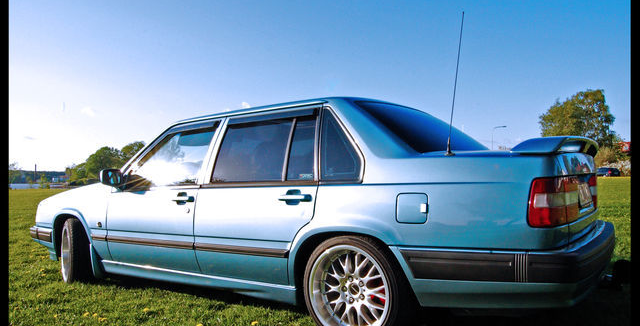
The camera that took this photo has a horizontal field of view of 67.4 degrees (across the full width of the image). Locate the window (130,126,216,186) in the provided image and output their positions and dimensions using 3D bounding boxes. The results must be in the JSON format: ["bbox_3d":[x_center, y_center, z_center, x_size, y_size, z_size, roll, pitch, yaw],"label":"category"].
[{"bbox_3d":[-1.074,-0.032,3.509,0.780,0.450,0.050,-3,-24,34],"label":"window"}]

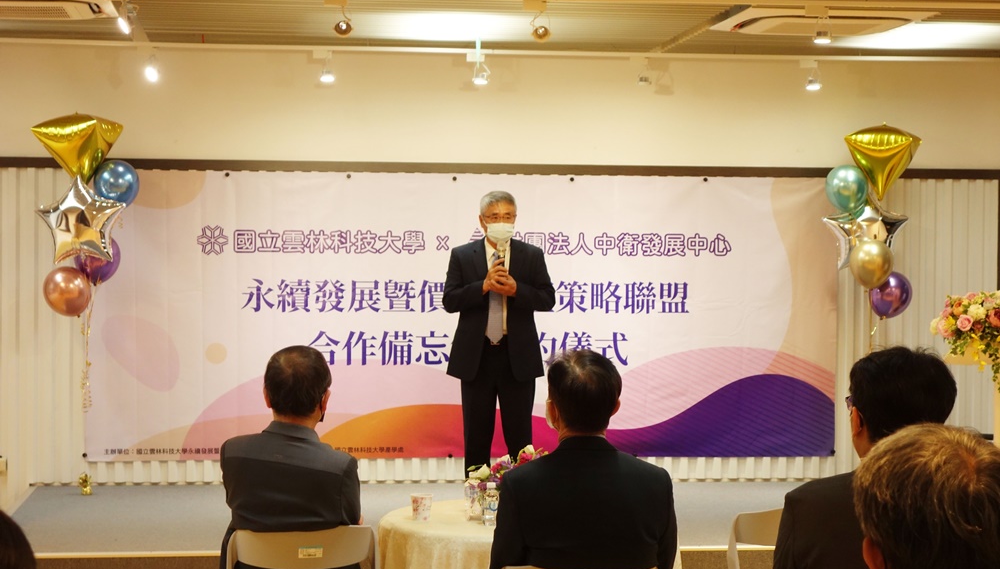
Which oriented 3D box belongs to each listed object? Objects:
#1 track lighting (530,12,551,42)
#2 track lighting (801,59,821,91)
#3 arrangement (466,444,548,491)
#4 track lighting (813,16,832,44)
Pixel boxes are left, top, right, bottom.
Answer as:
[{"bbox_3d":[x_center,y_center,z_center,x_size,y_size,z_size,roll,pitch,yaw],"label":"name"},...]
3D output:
[{"bbox_3d":[0.189,-1.189,9.620,0.093,0.140,0.110,0,1,-3],"label":"track lighting"},{"bbox_3d":[1.848,-1.242,12.380,0.120,0.190,0.105,0,1,-12],"label":"track lighting"},{"bbox_3d":[0.094,0.651,6.900,0.400,0.240,0.360,0,1,-7],"label":"arrangement"},{"bbox_3d":[1.511,-1.194,9.760,0.095,0.131,0.100,0,1,-7],"label":"track lighting"}]

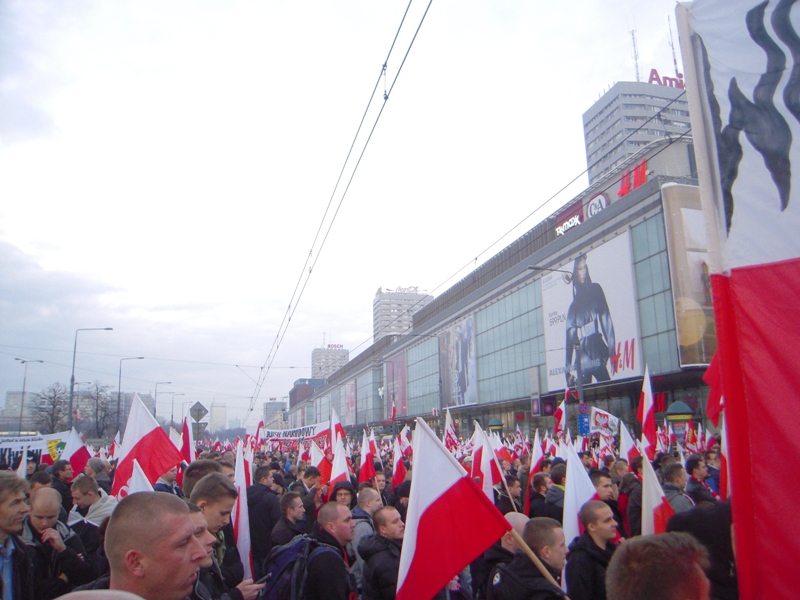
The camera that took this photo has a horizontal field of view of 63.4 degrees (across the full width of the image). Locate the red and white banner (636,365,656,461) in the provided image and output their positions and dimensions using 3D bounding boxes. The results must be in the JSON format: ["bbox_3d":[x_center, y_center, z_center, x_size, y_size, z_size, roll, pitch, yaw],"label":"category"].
[{"bbox_3d":[4.190,1.912,11.000,0.400,1.600,0.250,-6,-13,20],"label":"red and white banner"}]

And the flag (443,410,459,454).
[{"bbox_3d":[1.327,3.455,17.000,0.420,1.200,0.220,-2,-12,4],"label":"flag"}]

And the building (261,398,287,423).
[{"bbox_3d":[-148.056,146.100,769.417,26.000,46.200,30.000,2,-12,-14],"label":"building"}]

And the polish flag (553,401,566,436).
[{"bbox_3d":[3.299,2.451,13.383,0.320,0.780,0.260,-4,-12,13],"label":"polish flag"}]

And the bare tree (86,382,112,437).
[{"bbox_3d":[-31.162,12.288,67.104,3.800,8.800,3.600,4,-13,-24],"label":"bare tree"}]

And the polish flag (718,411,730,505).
[{"bbox_3d":[2.906,1.393,5.760,0.280,0.920,0.250,-7,-13,25],"label":"polish flag"}]

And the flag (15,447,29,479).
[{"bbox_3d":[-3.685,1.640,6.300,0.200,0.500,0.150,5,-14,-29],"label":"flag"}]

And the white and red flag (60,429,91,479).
[{"bbox_3d":[-4.506,2.163,9.000,0.440,0.760,0.250,5,-13,-26],"label":"white and red flag"}]

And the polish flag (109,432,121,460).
[{"bbox_3d":[-7.059,3.610,16.000,0.330,0.750,0.250,4,-13,-23],"label":"polish flag"}]

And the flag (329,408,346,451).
[{"bbox_3d":[-1.150,2.420,12.000,0.340,0.820,0.250,0,-12,-5],"label":"flag"}]

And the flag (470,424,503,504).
[{"bbox_3d":[0.926,1.739,6.925,0.370,0.900,0.280,-2,-12,7],"label":"flag"}]

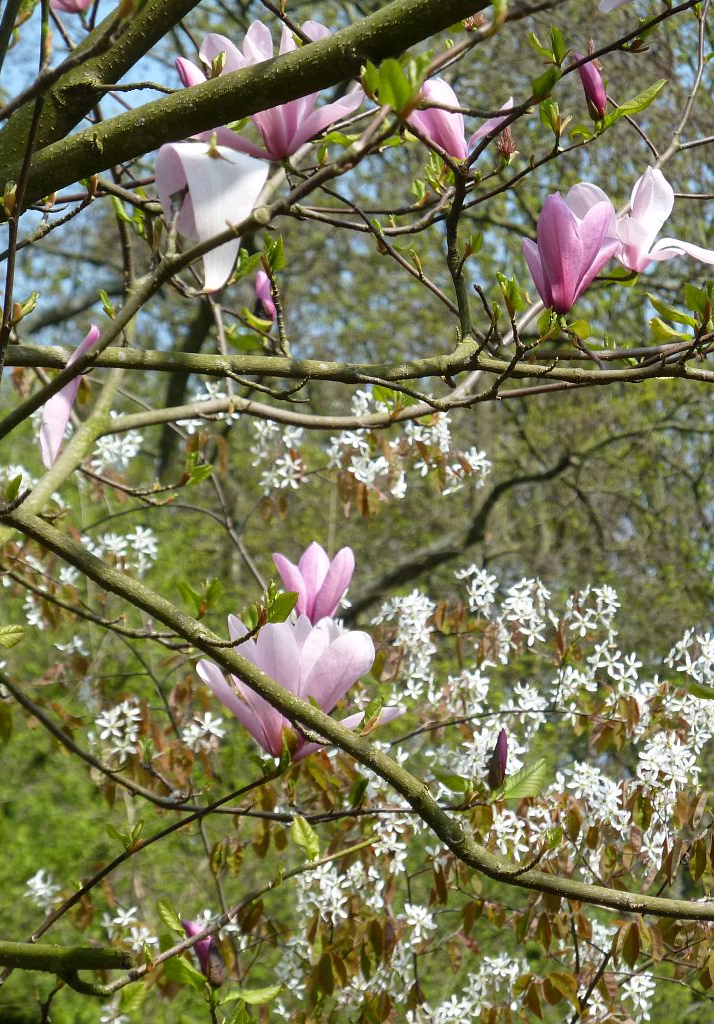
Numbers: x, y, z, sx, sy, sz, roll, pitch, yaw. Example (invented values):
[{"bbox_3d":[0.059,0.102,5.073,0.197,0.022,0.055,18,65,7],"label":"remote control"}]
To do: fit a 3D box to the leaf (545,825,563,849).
[{"bbox_3d":[0.156,0.256,3.950,0.014,0.019,0.010,0,-5,0],"label":"leaf"}]

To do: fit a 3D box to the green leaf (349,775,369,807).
[{"bbox_3d":[0.002,0.234,4.200,0.013,0.029,0.012,27,-5,0],"label":"green leaf"}]

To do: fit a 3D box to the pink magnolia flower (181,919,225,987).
[{"bbox_3d":[-0.127,0.367,4.150,0.022,0.059,0.022,-25,0,0],"label":"pink magnolia flower"}]

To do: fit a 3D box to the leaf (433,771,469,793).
[{"bbox_3d":[0.077,0.221,4.100,0.030,0.015,0.007,25,-36,11],"label":"leaf"}]

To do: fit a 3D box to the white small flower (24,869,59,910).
[{"bbox_3d":[-0.328,0.393,5.200,0.037,0.044,0.035,0,-6,0],"label":"white small flower"}]

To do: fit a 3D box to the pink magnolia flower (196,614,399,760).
[{"bbox_3d":[-0.049,0.147,4.200,0.166,0.120,0.143,0,-6,0],"label":"pink magnolia flower"}]

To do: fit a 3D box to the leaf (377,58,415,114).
[{"bbox_3d":[0.030,-0.328,3.850,0.029,0.043,0.018,0,-5,0],"label":"leaf"}]

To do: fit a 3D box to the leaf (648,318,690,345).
[{"bbox_3d":[0.251,-0.144,4.000,0.034,0.018,0.010,26,-50,-11],"label":"leaf"}]

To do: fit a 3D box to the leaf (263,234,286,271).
[{"bbox_3d":[-0.070,-0.220,4.250,0.017,0.032,0.015,0,-6,0],"label":"leaf"}]

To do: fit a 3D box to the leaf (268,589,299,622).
[{"bbox_3d":[-0.058,0.075,3.950,0.030,0.017,0.006,-45,-13,11],"label":"leaf"}]

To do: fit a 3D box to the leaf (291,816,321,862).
[{"bbox_3d":[-0.044,0.277,4.250,0.019,0.039,0.014,-15,0,0],"label":"leaf"}]

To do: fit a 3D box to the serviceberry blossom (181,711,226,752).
[{"bbox_3d":[-0.153,0.220,5.000,0.044,0.042,0.028,0,-5,0],"label":"serviceberry blossom"}]

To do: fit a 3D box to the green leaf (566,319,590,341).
[{"bbox_3d":[0.176,-0.146,4.000,0.020,0.016,0.007,30,-30,27],"label":"green leaf"}]

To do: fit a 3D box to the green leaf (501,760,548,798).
[{"bbox_3d":[0.136,0.216,4.050,0.045,0.026,0.007,-38,-18,6],"label":"green leaf"}]

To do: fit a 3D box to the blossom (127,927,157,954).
[{"bbox_3d":[-0.214,0.428,5.000,0.030,0.026,0.020,0,-5,0],"label":"blossom"}]

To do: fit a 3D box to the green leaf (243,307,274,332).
[{"bbox_3d":[-0.082,-0.160,4.150,0.027,0.009,0.015,35,30,-11],"label":"green leaf"}]

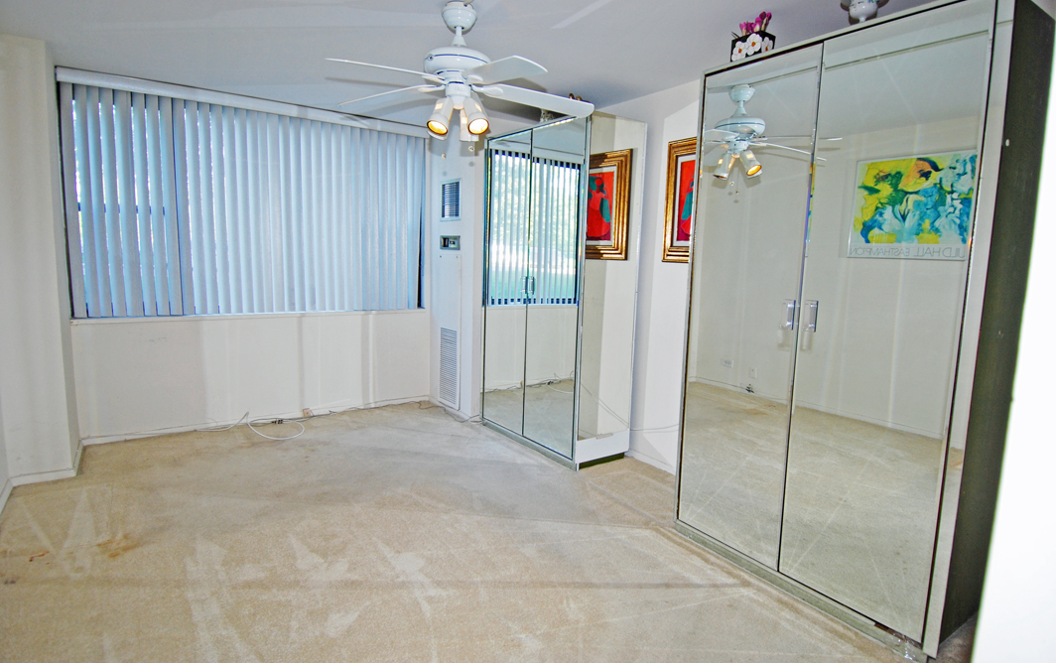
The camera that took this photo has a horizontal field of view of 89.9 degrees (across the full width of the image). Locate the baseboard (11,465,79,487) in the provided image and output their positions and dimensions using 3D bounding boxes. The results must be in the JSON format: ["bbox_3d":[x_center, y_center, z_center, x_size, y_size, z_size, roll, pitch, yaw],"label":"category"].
[{"bbox_3d":[-2.772,0.828,3.028,0.275,0.061,0.019,-3,8,-34],"label":"baseboard"}]

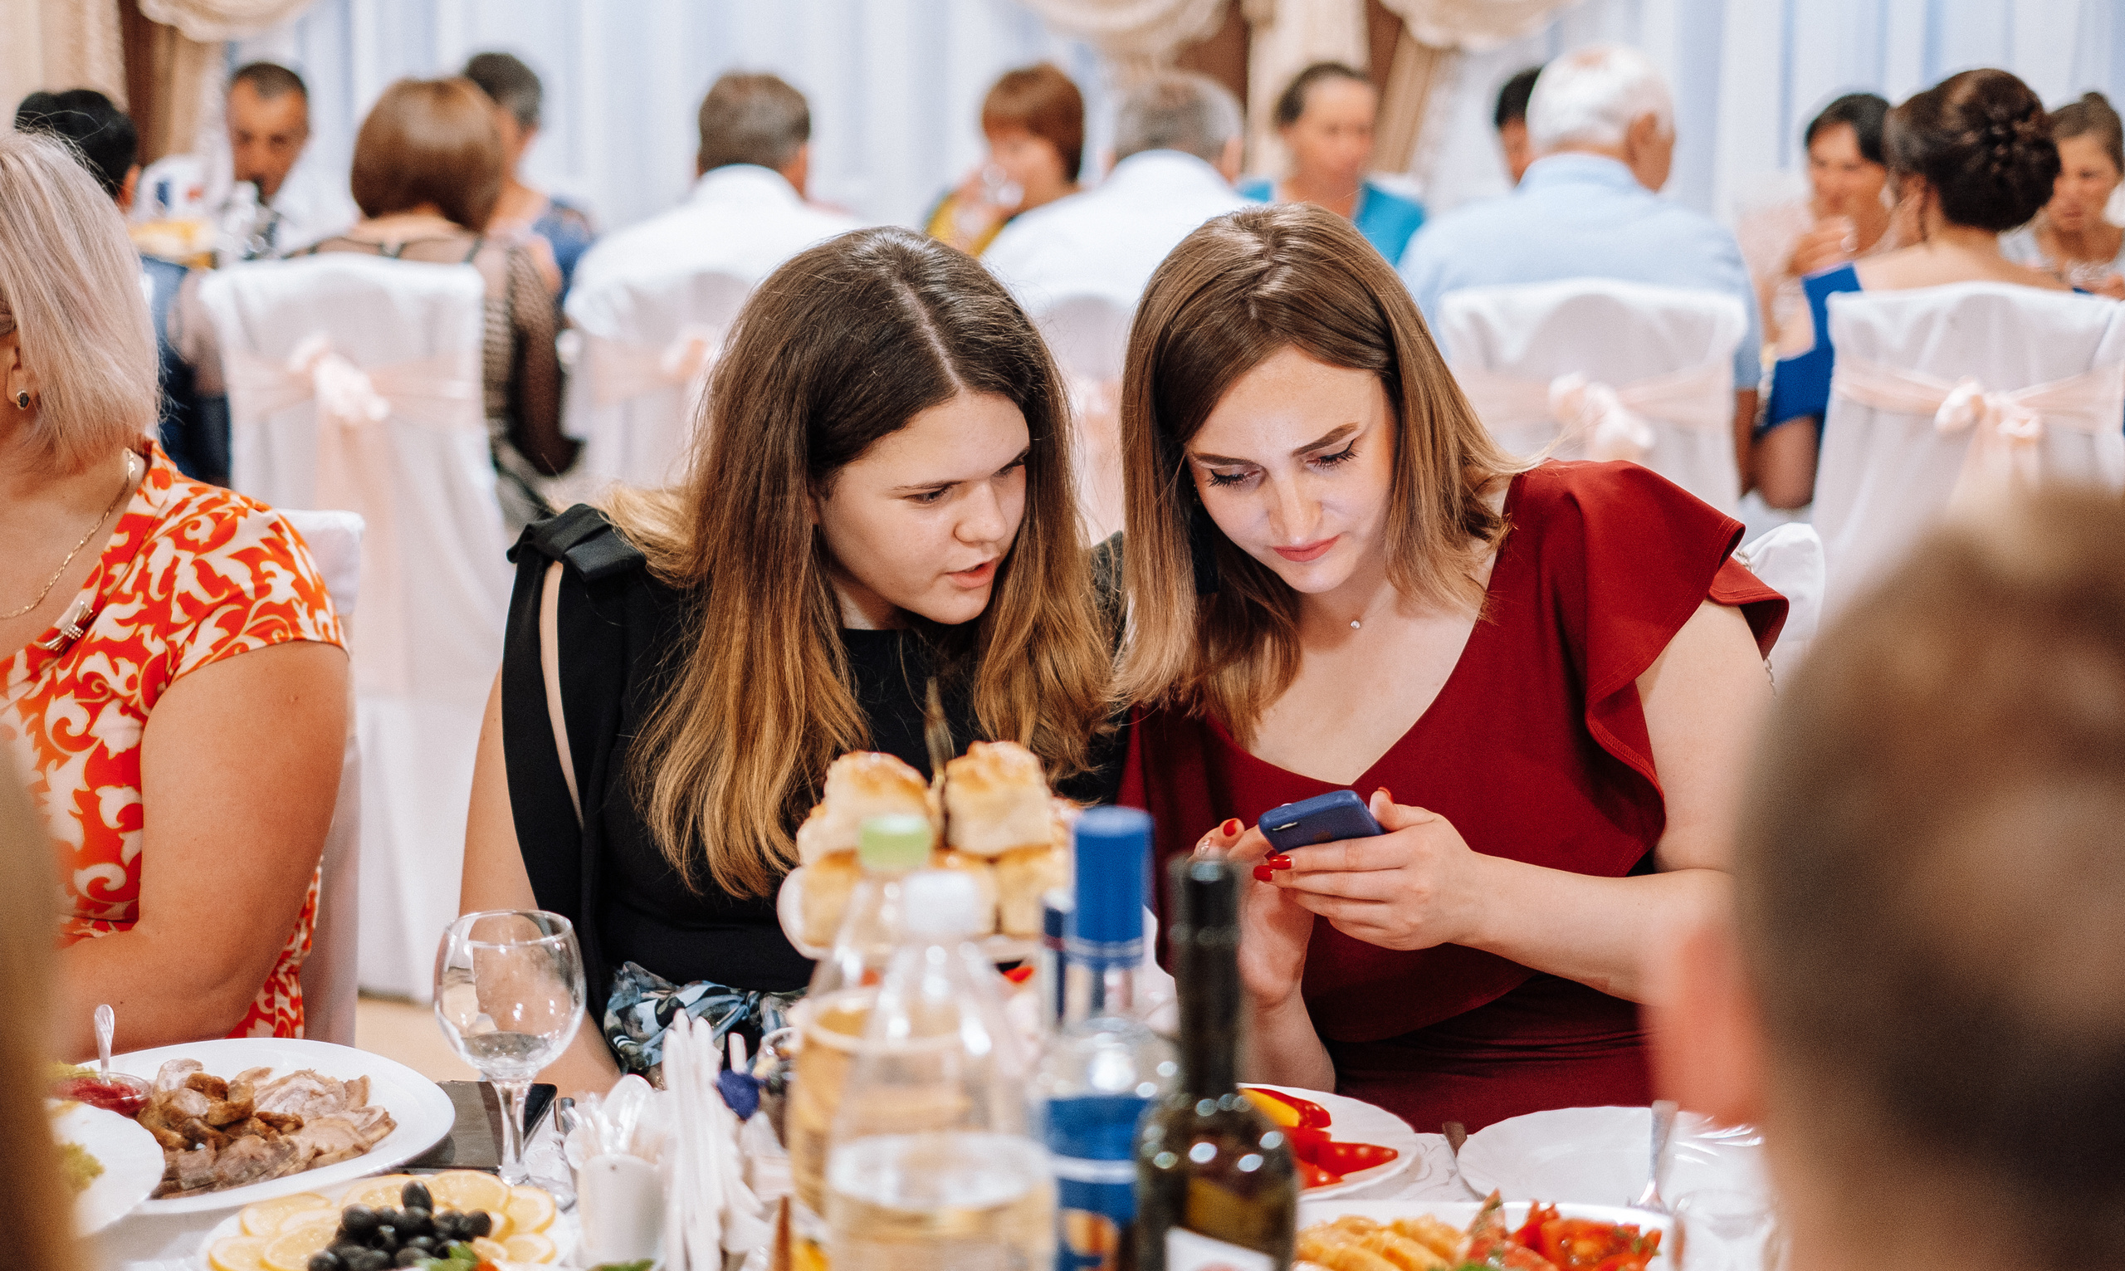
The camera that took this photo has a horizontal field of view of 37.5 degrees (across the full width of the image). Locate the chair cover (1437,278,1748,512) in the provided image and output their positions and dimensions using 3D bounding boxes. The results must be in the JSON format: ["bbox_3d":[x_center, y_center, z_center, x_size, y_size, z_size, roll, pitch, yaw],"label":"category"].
[{"bbox_3d":[0.715,0.028,4.317,0.440,1.040,0.500,2,12,8],"label":"chair cover"}]

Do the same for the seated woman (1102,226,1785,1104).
[{"bbox_3d":[0.230,0.368,2.100,0.490,1.280,0.660,3,12,15],"label":"seated woman"}]

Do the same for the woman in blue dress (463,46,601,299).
[{"bbox_3d":[-0.955,-0.361,5.543,0.480,1.300,0.700,2,12,11],"label":"woman in blue dress"}]

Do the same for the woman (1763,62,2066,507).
[{"bbox_3d":[1.196,-0.132,4.421,0.480,1.260,0.750,1,12,3],"label":"woman"}]

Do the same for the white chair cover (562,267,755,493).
[{"bbox_3d":[-0.455,-0.005,4.473,0.440,1.040,0.500,2,12,8],"label":"white chair cover"}]

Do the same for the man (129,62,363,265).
[{"bbox_3d":[-1.430,-0.381,5.662,0.500,1.290,0.700,-1,12,-3],"label":"man"}]

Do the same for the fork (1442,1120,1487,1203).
[{"bbox_3d":[0.237,0.314,1.797,0.024,0.020,0.195,0,12,0],"label":"fork"}]

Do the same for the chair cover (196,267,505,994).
[{"bbox_3d":[-0.920,-0.030,4.481,0.430,1.010,0.520,2,12,8],"label":"chair cover"}]

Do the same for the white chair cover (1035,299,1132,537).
[{"bbox_3d":[0.061,0.020,4.287,0.430,1.010,0.520,2,12,5],"label":"white chair cover"}]

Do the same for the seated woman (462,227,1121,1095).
[{"bbox_3d":[-0.178,0.381,2.024,0.480,1.230,0.750,-1,12,-8],"label":"seated woman"}]

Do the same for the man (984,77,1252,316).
[{"bbox_3d":[0.149,-0.162,4.472,0.500,1.280,0.780,2,12,5],"label":"man"}]

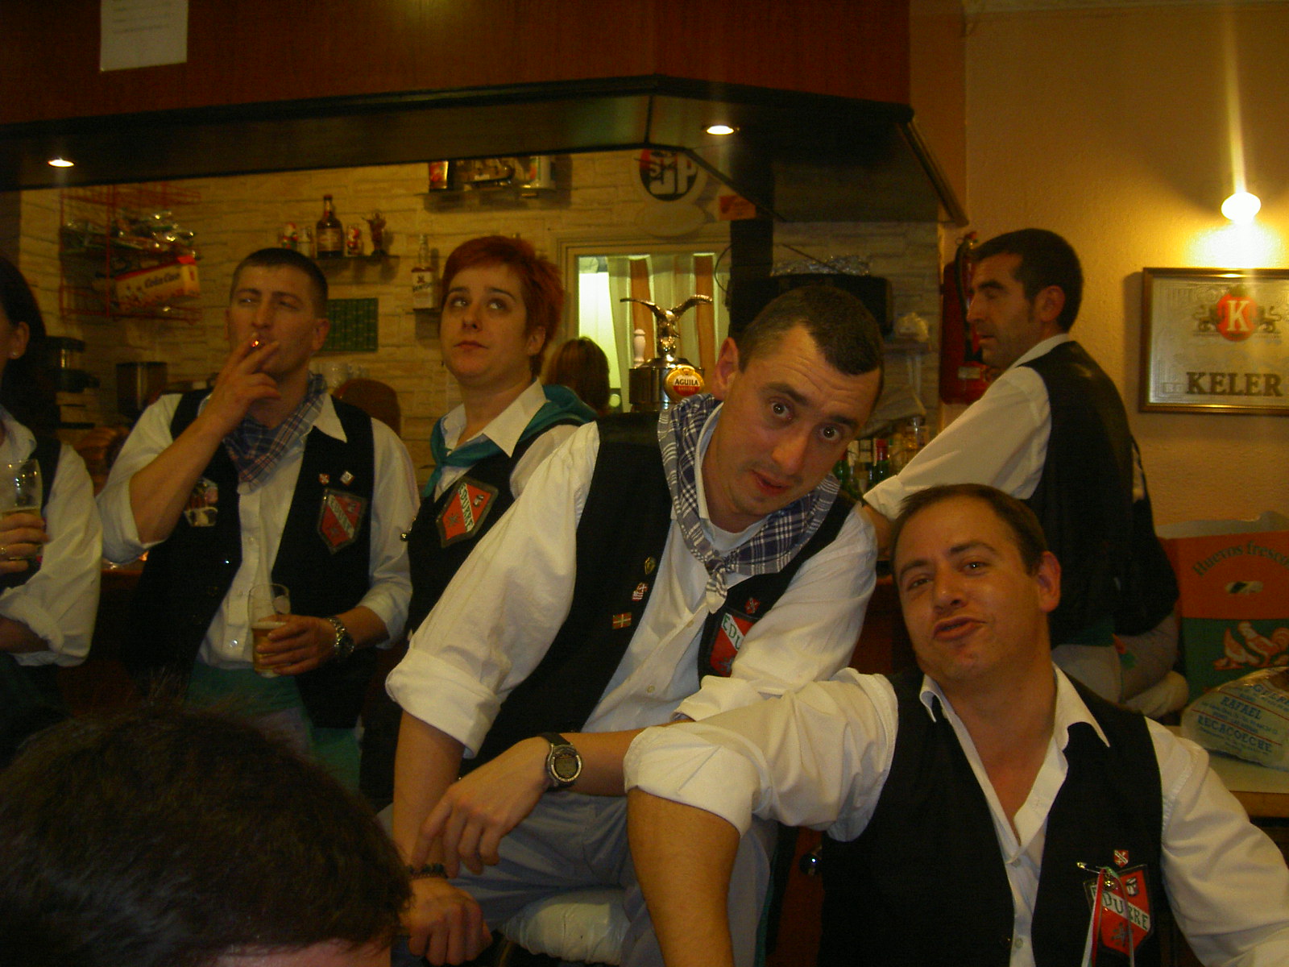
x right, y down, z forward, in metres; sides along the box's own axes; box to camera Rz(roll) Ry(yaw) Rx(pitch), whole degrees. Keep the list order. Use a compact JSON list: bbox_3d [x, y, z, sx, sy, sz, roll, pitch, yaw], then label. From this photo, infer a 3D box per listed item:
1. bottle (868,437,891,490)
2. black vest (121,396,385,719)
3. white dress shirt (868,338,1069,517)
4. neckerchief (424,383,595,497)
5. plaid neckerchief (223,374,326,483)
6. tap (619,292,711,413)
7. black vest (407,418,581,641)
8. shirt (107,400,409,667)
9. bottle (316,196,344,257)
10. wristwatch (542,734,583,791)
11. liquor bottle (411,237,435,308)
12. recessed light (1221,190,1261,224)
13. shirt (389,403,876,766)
[{"bbox_3d":[0.813,-0.019,5.000,0.078,0.290,0.078,0,3,0],"label":"bottle"},{"bbox_3d":[-0.697,0.135,2.580,0.450,0.600,0.270,-1,3,-12],"label":"black vest"},{"bbox_3d":[0.632,-0.008,2.600,0.480,0.560,0.480,0,-1,31],"label":"white dress shirt"},{"bbox_3d":[-0.216,-0.070,2.320,0.230,0.180,0.240,2,3,40],"label":"neckerchief"},{"bbox_3d":[-0.592,-0.088,2.330,0.185,0.180,0.170,0,-1,6],"label":"plaid neckerchief"},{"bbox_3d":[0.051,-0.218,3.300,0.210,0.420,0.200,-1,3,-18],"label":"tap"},{"bbox_3d":[-0.197,0.157,2.080,0.380,0.500,0.250,0,-1,36],"label":"black vest"},{"bbox_3d":[-0.625,0.077,2.350,0.520,0.490,0.360,0,-1,6],"label":"shirt"},{"bbox_3d":[-1.129,-0.919,5.200,0.100,0.232,0.100,0,-1,12],"label":"bottle"},{"bbox_3d":[-0.089,0.297,1.550,0.042,0.062,0.052,-1,5,-17],"label":"wristwatch"},{"bbox_3d":[-0.822,-0.783,5.400,0.080,0.281,0.080,0,3,-6],"label":"liquor bottle"},{"bbox_3d":[1.726,-0.799,4.200,0.120,0.100,0.110,0,-1,6],"label":"recessed light"},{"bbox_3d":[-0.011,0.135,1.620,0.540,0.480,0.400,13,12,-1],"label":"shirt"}]

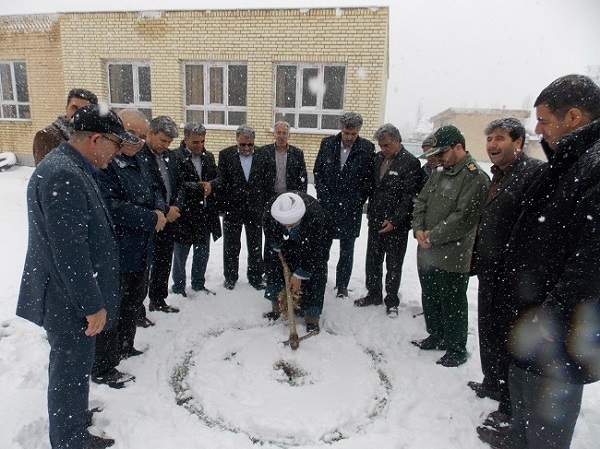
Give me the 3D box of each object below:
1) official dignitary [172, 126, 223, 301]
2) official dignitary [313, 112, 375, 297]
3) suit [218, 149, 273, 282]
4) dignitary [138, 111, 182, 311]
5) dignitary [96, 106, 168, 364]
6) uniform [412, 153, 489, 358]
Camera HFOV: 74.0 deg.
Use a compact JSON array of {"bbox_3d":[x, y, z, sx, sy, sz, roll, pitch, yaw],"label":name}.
[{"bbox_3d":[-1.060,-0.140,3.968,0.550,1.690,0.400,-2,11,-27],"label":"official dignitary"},{"bbox_3d":[0.451,-0.158,3.964,0.580,1.820,0.390,6,13,14],"label":"official dignitary"},{"bbox_3d":[-0.552,-0.062,4.011,0.570,1.440,0.340,0,13,-11],"label":"suit"},{"bbox_3d":[-1.196,-0.039,3.382,0.420,1.680,0.530,11,13,40],"label":"dignitary"},{"bbox_3d":[-1.107,0.158,2.536,0.460,1.700,0.540,5,13,12],"label":"dignitary"},{"bbox_3d":[1.090,0.246,2.914,0.390,1.460,0.540,-5,15,-31],"label":"uniform"}]

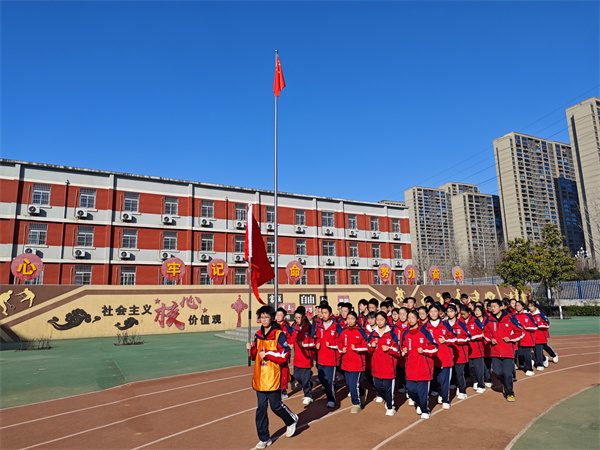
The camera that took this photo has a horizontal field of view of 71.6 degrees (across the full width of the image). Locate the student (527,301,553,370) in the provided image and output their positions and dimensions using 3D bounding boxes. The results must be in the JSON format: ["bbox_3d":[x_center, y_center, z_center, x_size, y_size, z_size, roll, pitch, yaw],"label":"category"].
[{"bbox_3d":[5.589,2.555,9.691,0.500,1.560,0.520,6,-12,-34],"label":"student"}]

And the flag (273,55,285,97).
[{"bbox_3d":[-1.044,-7.248,20.209,0.600,2.100,0.350,-1,-10,-3],"label":"flag"}]

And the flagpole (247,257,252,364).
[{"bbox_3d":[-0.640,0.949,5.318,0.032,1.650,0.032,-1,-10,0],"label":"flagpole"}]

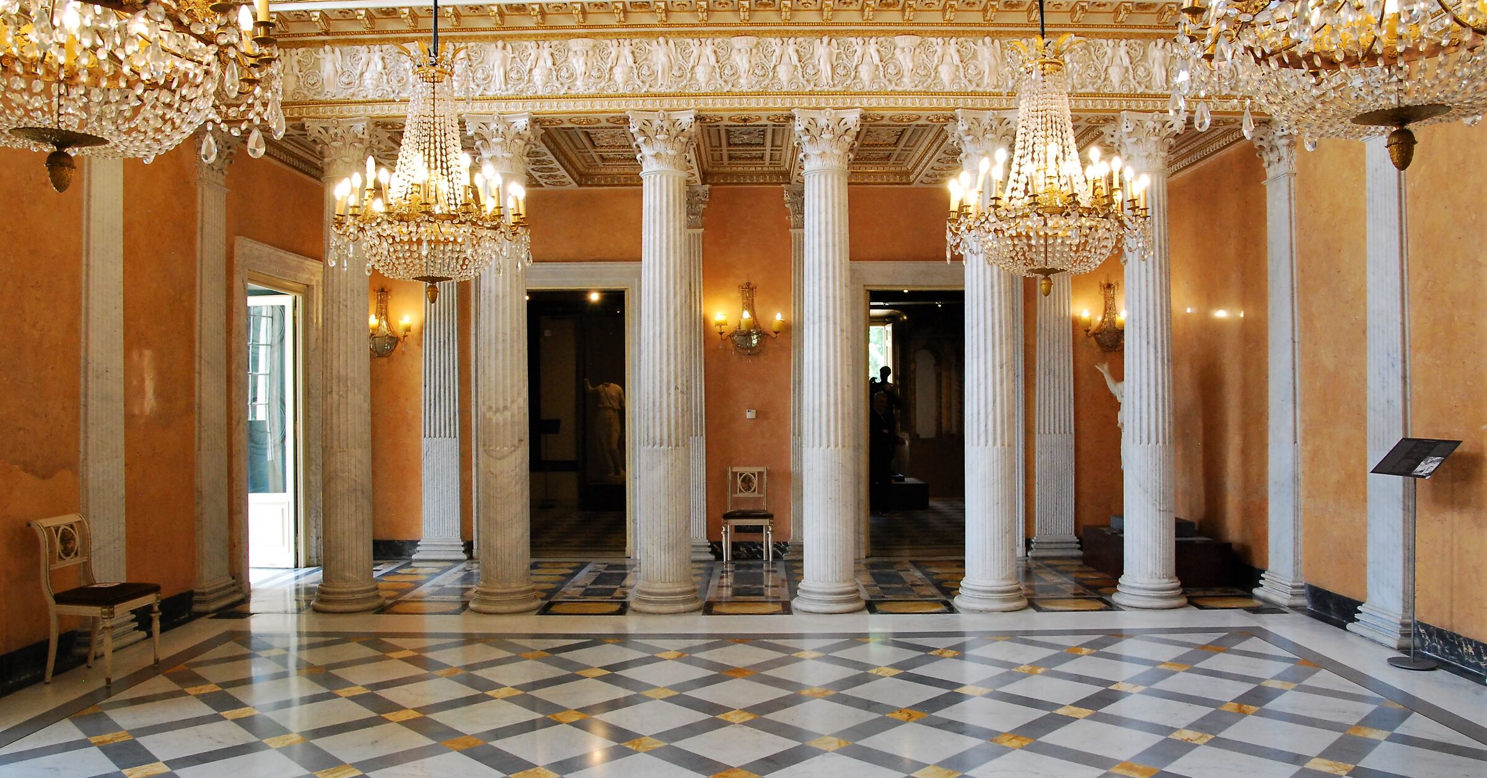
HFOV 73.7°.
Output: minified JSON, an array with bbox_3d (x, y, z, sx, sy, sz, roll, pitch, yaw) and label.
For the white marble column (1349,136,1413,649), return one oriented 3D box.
[{"bbox_3d":[4.025,-0.189,6.308,0.150,3.640,0.590,0,-1,0],"label":"white marble column"}]

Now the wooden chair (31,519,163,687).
[{"bbox_3d":[-3.674,1.177,5.626,0.525,0.920,0.490,0,-1,0],"label":"wooden chair"}]

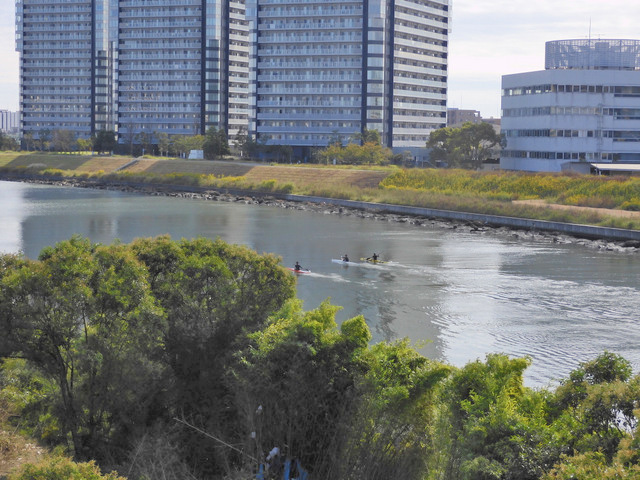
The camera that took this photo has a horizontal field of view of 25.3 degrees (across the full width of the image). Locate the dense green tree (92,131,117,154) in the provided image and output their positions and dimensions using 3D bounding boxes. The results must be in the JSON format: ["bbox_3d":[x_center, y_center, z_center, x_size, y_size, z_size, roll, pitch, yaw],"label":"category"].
[{"bbox_3d":[-61.762,-27.943,408.000,6.880,6.880,6.880,0,4,-9],"label":"dense green tree"}]

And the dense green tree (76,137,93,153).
[{"bbox_3d":[-70.306,-28.510,425.000,4.780,4.780,4.780,0,4,-9],"label":"dense green tree"}]

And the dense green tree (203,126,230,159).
[{"bbox_3d":[-24.501,-23.081,337.000,6.630,7.580,6.630,0,4,-4],"label":"dense green tree"}]

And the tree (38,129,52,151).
[{"bbox_3d":[-86.769,-31.768,450.000,4.430,6.950,4.430,0,4,-11],"label":"tree"}]

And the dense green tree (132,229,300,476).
[{"bbox_3d":[-3.398,3.651,45.000,5.310,7.500,5.000,0,4,-4],"label":"dense green tree"}]

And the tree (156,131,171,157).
[{"bbox_3d":[-40.455,-24.945,368.000,3.620,6.720,3.620,0,4,-6],"label":"tree"}]

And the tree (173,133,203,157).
[{"bbox_3d":[-32.515,-23.119,352.000,7.910,5.930,7.910,0,4,-5],"label":"tree"}]

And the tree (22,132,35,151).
[{"bbox_3d":[-93.781,-31.689,458.000,3.860,5.790,3.860,0,4,-12],"label":"tree"}]

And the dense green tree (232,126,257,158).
[{"bbox_3d":[-17.661,-22.807,333.000,5.610,7.490,5.610,0,4,-3],"label":"dense green tree"}]

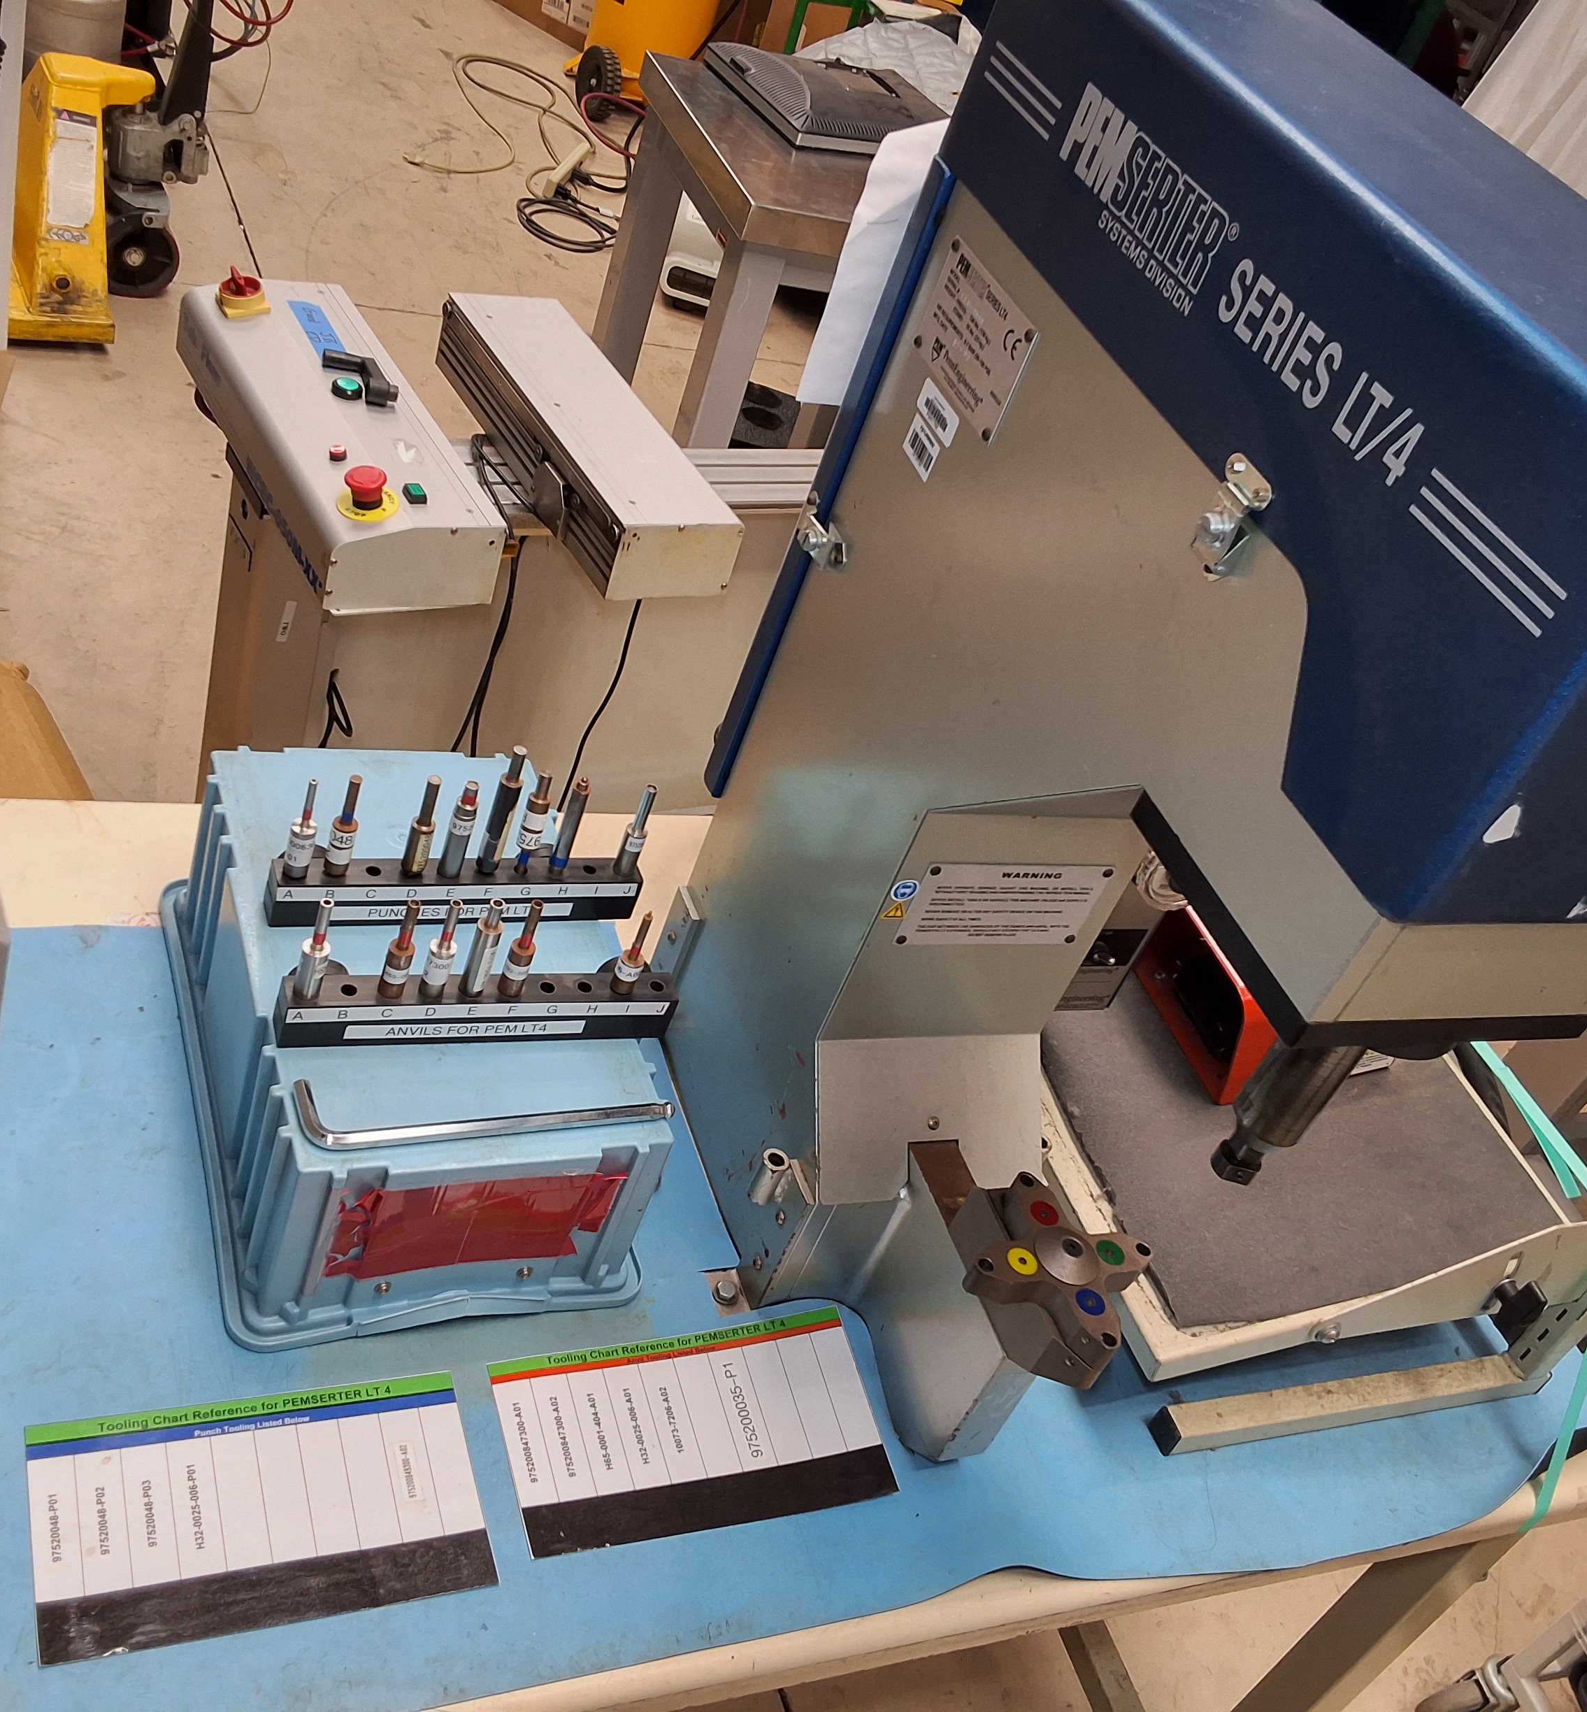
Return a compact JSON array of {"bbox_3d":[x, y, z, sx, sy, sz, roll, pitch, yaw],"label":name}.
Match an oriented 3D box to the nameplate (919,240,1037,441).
[{"bbox_3d":[0.101,-0.292,1.046,0.003,0.070,0.115,0,44,-27],"label":"nameplate"}]

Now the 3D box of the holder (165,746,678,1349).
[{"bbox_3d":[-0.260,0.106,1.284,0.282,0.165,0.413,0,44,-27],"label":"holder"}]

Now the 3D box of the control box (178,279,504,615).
[{"bbox_3d":[-0.466,-0.425,1.871,0.177,0.095,0.446,-9,49,-34],"label":"control box"}]

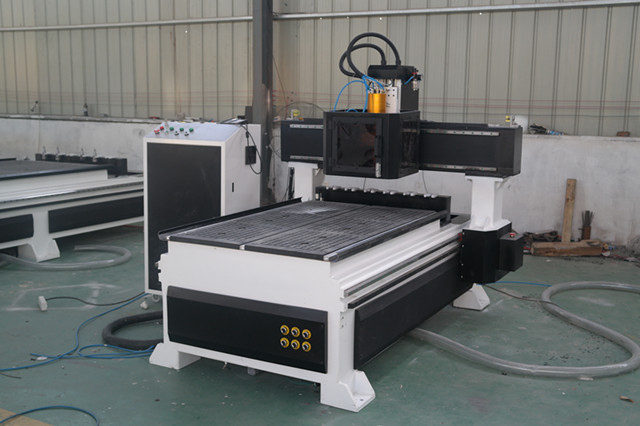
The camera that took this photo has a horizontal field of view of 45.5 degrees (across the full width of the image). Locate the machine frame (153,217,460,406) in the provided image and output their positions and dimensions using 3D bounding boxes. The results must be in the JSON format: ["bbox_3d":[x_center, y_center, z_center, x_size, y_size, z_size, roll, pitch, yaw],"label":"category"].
[{"bbox_3d":[0.140,0.373,4.698,1.262,0.717,2.101,6,11,29],"label":"machine frame"}]

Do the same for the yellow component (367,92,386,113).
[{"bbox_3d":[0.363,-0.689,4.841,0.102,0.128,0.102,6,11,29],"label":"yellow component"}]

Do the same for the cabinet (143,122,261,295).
[{"bbox_3d":[-0.806,0.009,5.269,0.646,1.236,0.447,5,10,25],"label":"cabinet"}]

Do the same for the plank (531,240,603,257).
[{"bbox_3d":[2.254,0.329,6.981,0.648,0.090,0.160,0,9,-3],"label":"plank"}]

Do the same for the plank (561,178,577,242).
[{"bbox_3d":[2.396,-0.009,7.359,0.087,0.638,0.030,5,4,21],"label":"plank"}]

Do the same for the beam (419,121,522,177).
[{"bbox_3d":[0.501,-0.463,5.224,1.703,0.293,0.182,6,11,29],"label":"beam"}]

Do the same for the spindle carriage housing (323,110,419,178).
[{"bbox_3d":[0.340,-0.454,4.931,0.513,0.393,0.350,6,11,29],"label":"spindle carriage housing"}]

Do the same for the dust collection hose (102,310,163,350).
[{"bbox_3d":[-0.979,0.701,4.687,0.581,0.058,0.745,6,11,29],"label":"dust collection hose"}]

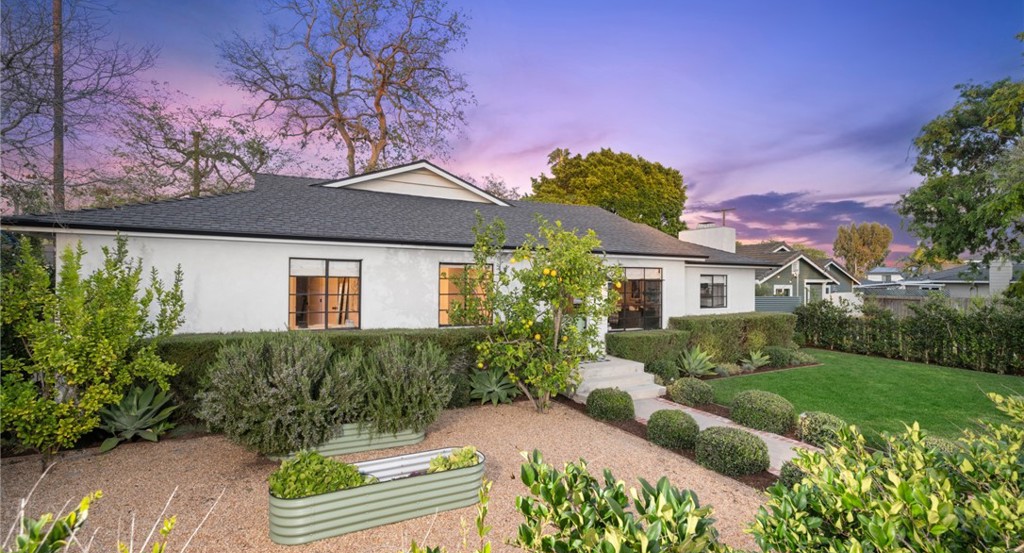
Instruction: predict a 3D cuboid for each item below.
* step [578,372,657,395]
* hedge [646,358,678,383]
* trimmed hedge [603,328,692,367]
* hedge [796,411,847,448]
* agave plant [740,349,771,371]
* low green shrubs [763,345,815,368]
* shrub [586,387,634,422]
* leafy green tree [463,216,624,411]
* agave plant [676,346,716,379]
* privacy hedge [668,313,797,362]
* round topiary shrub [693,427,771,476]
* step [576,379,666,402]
[{"bbox_3d":[2.140,2.179,9.367,1.800,0.175,0.430,1,-2,-25],"label":"step"},{"bbox_3d":[3.364,2.076,10.218,0.750,0.580,0.720,1,-1,-26],"label":"hedge"},{"bbox_3d":[3.563,2.019,11.642,1.650,1.030,1.150,1,-2,-25],"label":"trimmed hedge"},{"bbox_3d":[4.200,2.067,6.200,0.680,0.490,0.680,1,-2,-25],"label":"hedge"},{"bbox_3d":[6.748,2.273,12.600,0.760,0.600,0.760,1,-2,-25],"label":"agave plant"},{"bbox_3d":[9.261,2.635,15.248,2.100,0.630,0.900,1,-1,-26],"label":"low green shrubs"},{"bbox_3d":[1.623,2.067,7.477,0.770,0.480,0.770,0,-1,0],"label":"shrub"},{"bbox_3d":[0.495,0.623,7.791,2.650,3.360,2.450,0,-1,0],"label":"leafy green tree"},{"bbox_3d":[4.626,2.144,11.400,0.950,0.760,0.950,1,-2,-25],"label":"agave plant"},{"bbox_3d":[6.443,1.890,13.271,4.250,1.420,1.150,1,-2,-25],"label":"privacy hedge"},{"bbox_3d":[2.570,2.038,5.370,0.820,0.480,0.820,1,-2,-25],"label":"round topiary shrub"},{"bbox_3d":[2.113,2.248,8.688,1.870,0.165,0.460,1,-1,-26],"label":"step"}]

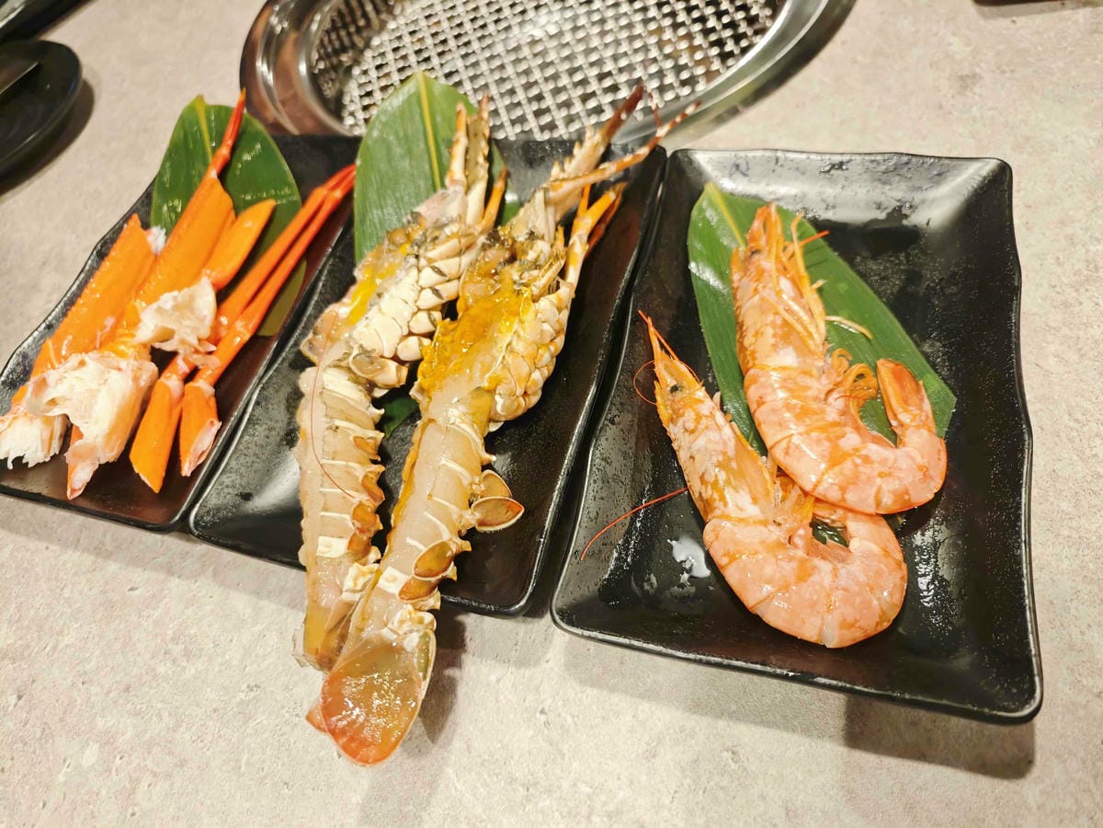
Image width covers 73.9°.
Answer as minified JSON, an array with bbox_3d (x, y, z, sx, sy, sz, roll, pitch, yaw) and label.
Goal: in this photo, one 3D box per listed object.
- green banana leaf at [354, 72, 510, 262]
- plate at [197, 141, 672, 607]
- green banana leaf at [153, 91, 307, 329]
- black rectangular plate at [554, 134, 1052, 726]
[{"bbox_3d":[-0.058,-0.075,0.325,0.075,0.024,0.172,-4,72,9],"label":"green banana leaf"},{"bbox_3d":[-0.041,-0.031,0.309,0.138,0.025,0.213,9,64,16],"label":"plate"},{"bbox_3d":[-0.154,-0.093,0.356,0.075,0.024,0.154,-19,70,0],"label":"green banana leaf"},{"bbox_3d":[0.093,-0.012,0.271,0.138,0.025,0.213,8,63,15],"label":"black rectangular plate"}]

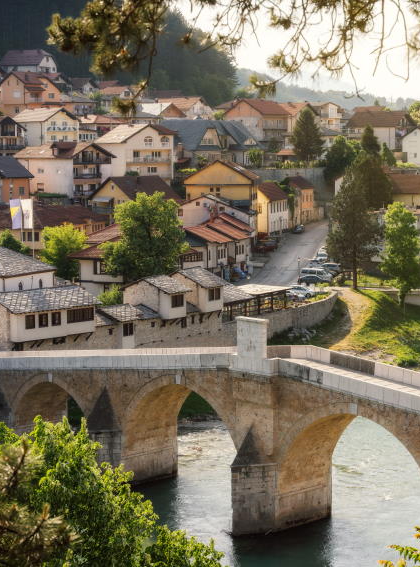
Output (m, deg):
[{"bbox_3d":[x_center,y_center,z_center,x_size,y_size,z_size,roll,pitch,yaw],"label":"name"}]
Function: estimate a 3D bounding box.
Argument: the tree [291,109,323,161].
[{"bbox_3d":[19.170,-29.400,258.000,6.600,10.800,6.400,0,7,0],"label":"tree"}]

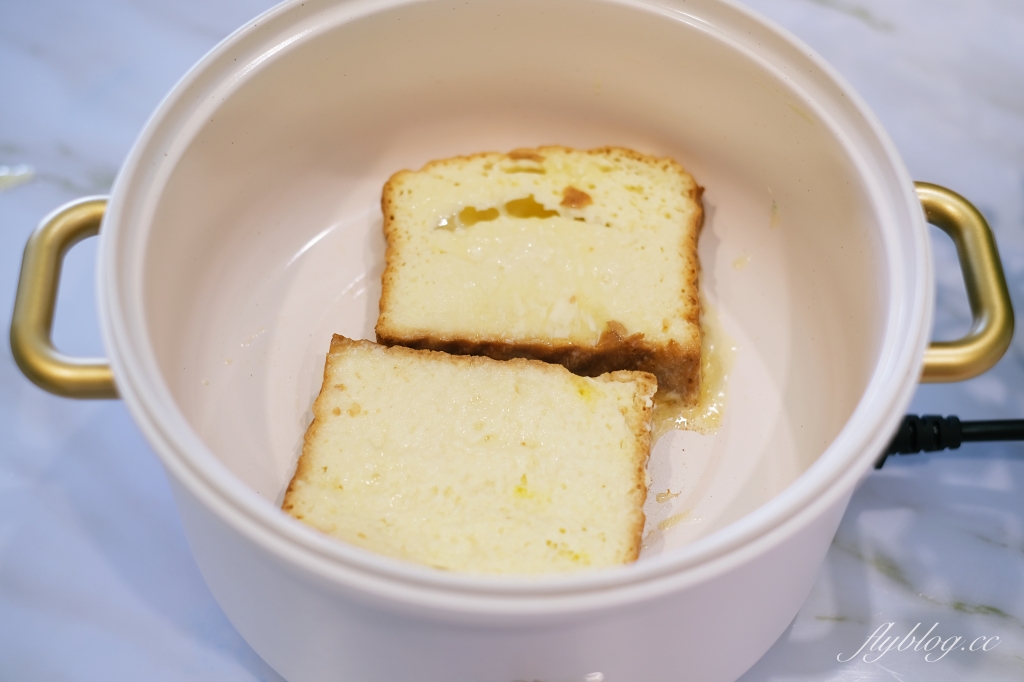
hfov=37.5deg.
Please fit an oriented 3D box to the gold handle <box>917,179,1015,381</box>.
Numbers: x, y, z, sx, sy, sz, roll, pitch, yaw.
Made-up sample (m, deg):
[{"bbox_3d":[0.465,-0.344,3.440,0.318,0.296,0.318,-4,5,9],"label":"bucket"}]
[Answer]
[{"bbox_3d":[0.144,-0.021,0.501,0.038,0.013,0.079,-1,56,-2],"label":"gold handle"}]

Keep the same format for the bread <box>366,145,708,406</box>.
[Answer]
[{"bbox_3d":[0.010,-0.026,0.558,0.114,0.036,0.089,2,56,0],"label":"bread"}]

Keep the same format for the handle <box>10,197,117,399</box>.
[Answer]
[{"bbox_3d":[-0.142,-0.015,0.490,0.038,0.013,0.079,-1,56,-2],"label":"handle"}]

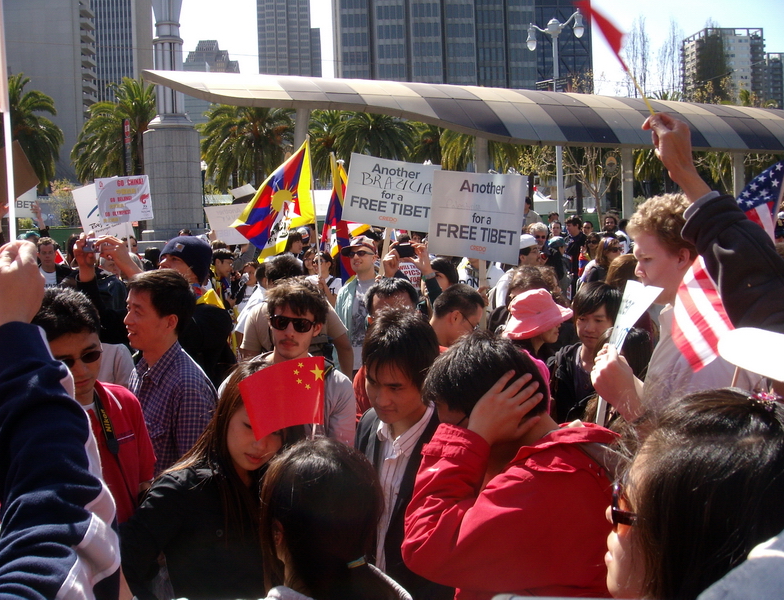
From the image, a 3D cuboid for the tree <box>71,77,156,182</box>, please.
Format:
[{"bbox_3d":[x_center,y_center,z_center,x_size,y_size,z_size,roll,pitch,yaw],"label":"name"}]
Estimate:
[{"bbox_3d":[-14.376,-7.259,50.000,6.800,11.000,6.800,-2,5,0],"label":"tree"}]

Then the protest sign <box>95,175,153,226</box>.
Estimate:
[{"bbox_3d":[-2.808,-1.048,9.200,0.600,0.457,0.020,-8,2,-17],"label":"protest sign"}]

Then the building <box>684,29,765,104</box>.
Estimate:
[{"bbox_3d":[131.998,-69.629,354.615,24.000,73.000,24.000,-3,5,-8],"label":"building"}]

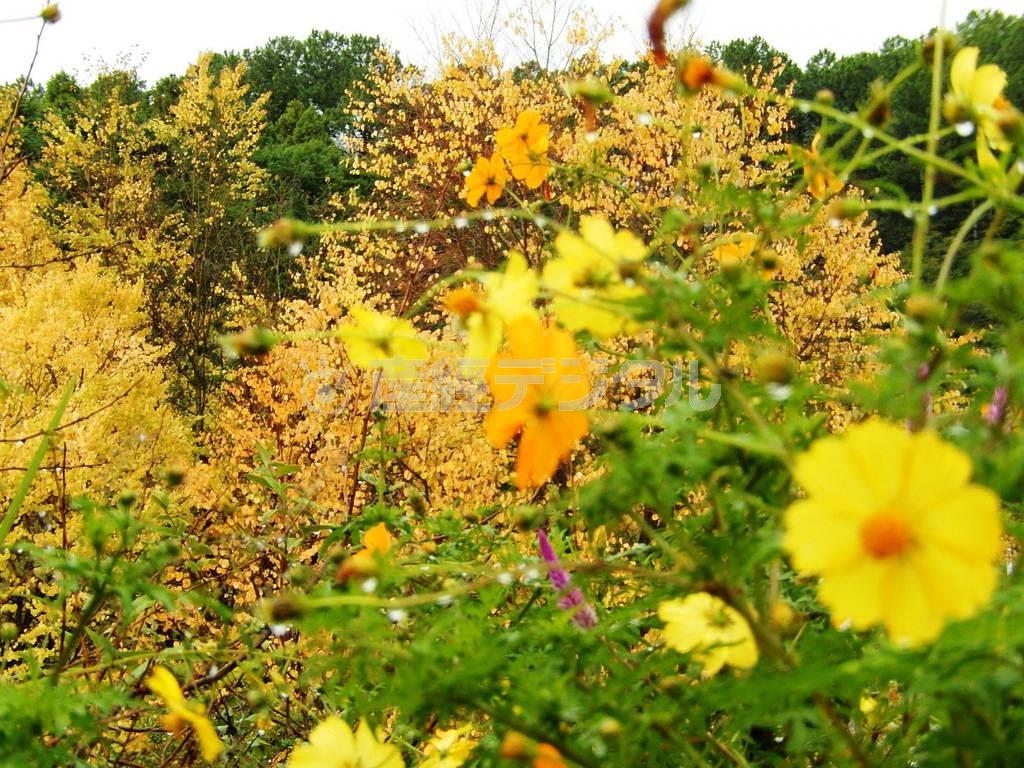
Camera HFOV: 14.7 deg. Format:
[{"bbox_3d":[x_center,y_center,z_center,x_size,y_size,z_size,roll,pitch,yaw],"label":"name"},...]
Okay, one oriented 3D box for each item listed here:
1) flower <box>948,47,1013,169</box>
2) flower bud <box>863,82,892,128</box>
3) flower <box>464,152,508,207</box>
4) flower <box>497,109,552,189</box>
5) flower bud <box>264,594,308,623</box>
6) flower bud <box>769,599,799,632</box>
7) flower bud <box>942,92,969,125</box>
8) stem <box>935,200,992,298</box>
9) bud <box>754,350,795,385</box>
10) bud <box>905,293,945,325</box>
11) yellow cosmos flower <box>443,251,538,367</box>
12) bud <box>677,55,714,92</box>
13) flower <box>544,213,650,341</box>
[{"bbox_3d":[0.192,-0.113,1.620,0.020,0.049,0.046,-1,-2,21],"label":"flower"},{"bbox_3d":[0.127,-0.097,1.380,0.011,0.015,0.011,0,-2,0],"label":"flower bud"},{"bbox_3d":[-0.020,-0.160,3.100,0.036,0.042,0.015,-1,-12,18],"label":"flower"},{"bbox_3d":[0.009,-0.166,2.800,0.040,0.056,0.022,0,-2,6],"label":"flower"},{"bbox_3d":[-0.074,0.074,1.300,0.014,0.009,0.009,-3,0,-3],"label":"flower bud"},{"bbox_3d":[0.092,0.079,1.350,0.010,0.011,0.010,0,-3,0],"label":"flower bud"},{"bbox_3d":[0.157,-0.097,1.400,0.010,0.011,0.010,0,-3,0],"label":"flower bud"},{"bbox_3d":[0.180,-0.054,1.580,0.024,0.038,0.010,0,-2,0],"label":"stem"},{"bbox_3d":[0.079,-0.005,1.200,0.012,0.011,0.012,0,-3,0],"label":"bud"},{"bbox_3d":[0.125,-0.023,1.200,0.012,0.009,0.012,0,-3,0],"label":"bud"},{"bbox_3d":[-0.009,-0.030,1.580,0.020,0.046,0.046,11,-9,-37],"label":"yellow cosmos flower"},{"bbox_3d":[0.060,-0.102,1.300,0.013,0.012,0.012,15,0,-6],"label":"bud"},{"bbox_3d":[0.034,-0.044,1.650,0.044,0.052,0.020,0,-17,6],"label":"flower"}]

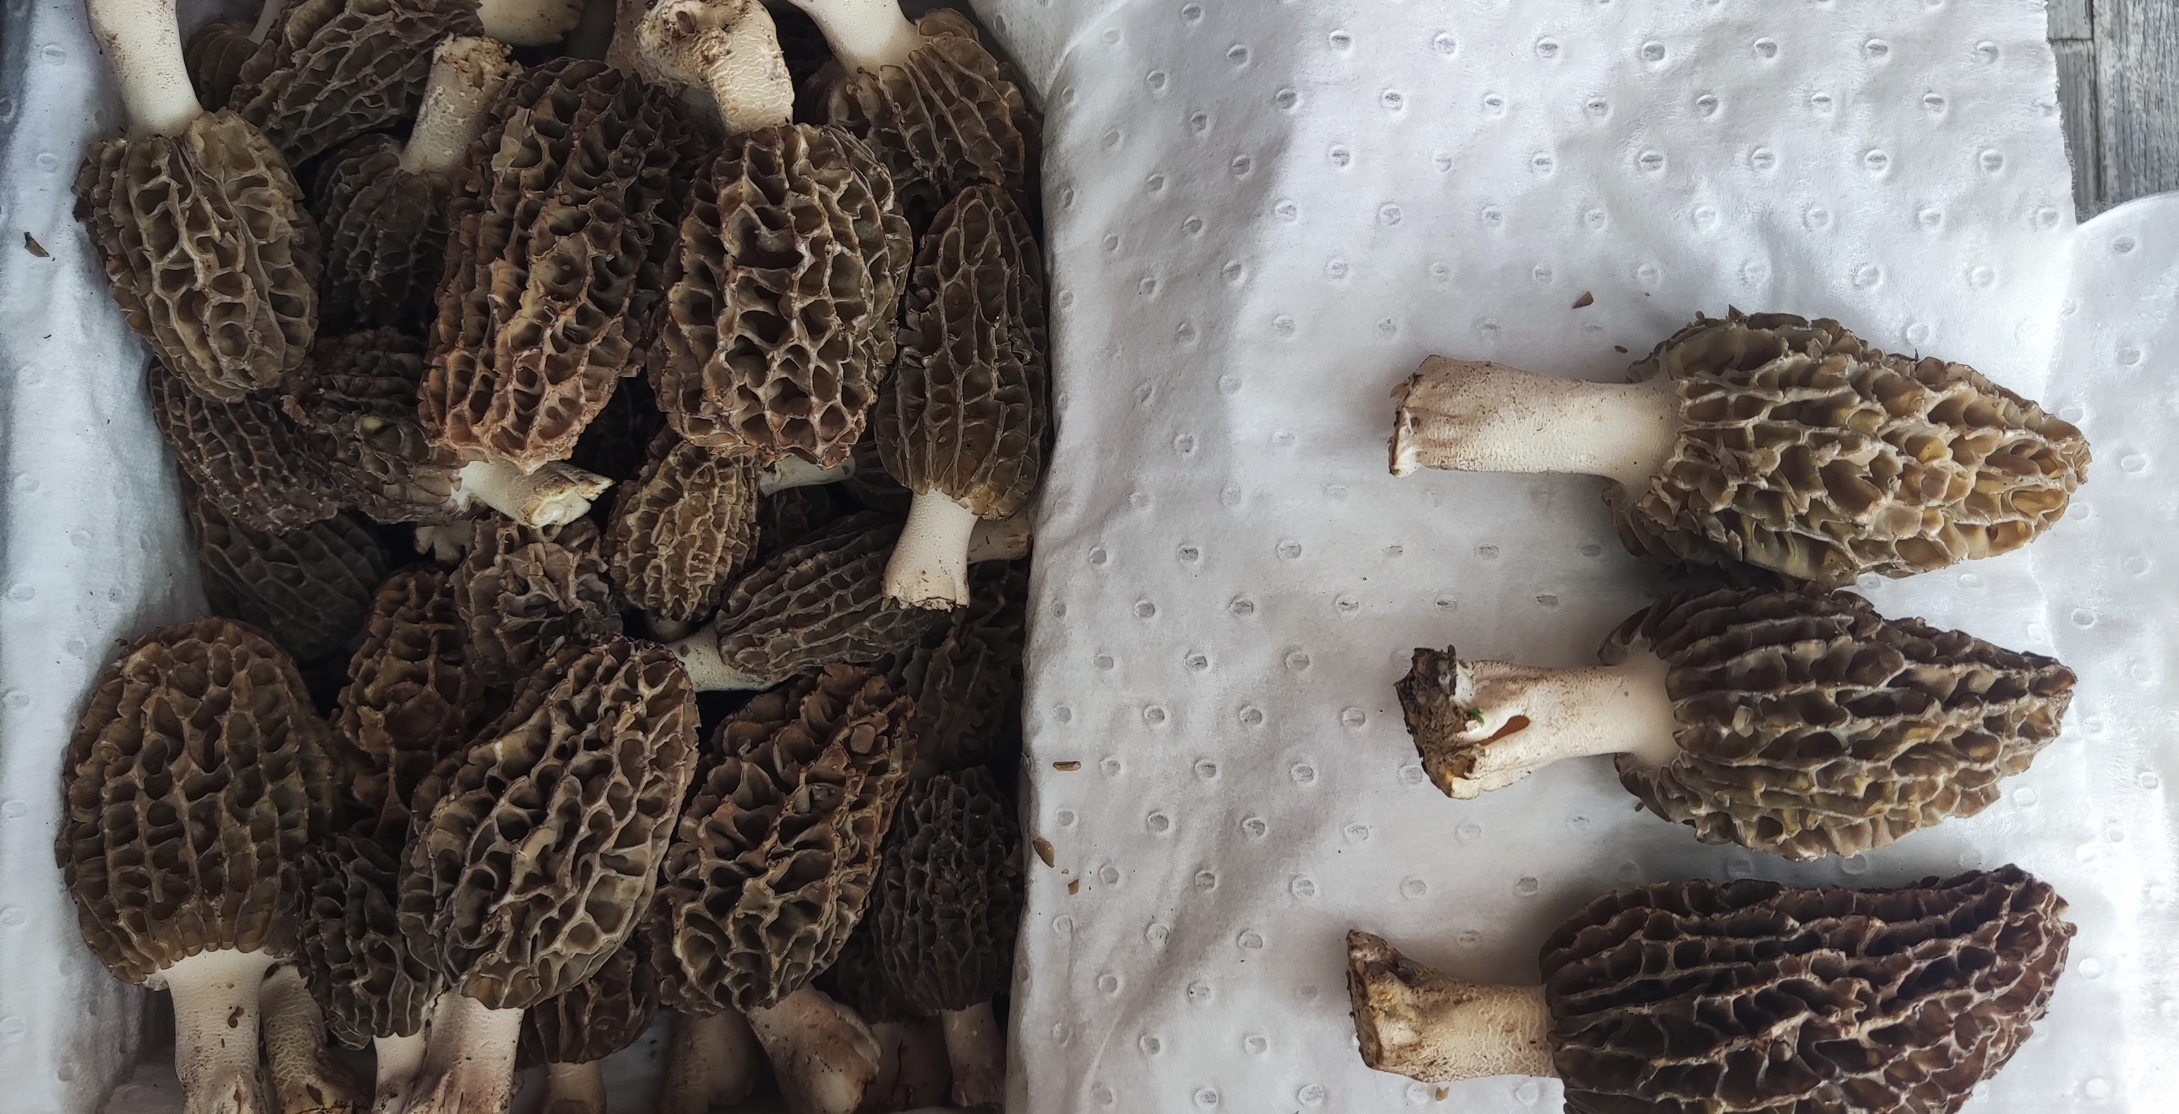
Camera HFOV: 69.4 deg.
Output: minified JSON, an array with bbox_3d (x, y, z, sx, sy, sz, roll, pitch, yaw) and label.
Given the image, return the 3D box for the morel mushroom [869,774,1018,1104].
[{"bbox_3d":[-0.032,0.086,0.355,0.035,0.035,0.079,-6,101,0],"label":"morel mushroom"}]

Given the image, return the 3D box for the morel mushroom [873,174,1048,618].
[{"bbox_3d":[-0.026,-0.032,0.315,0.033,0.033,0.085,7,90,0],"label":"morel mushroom"}]

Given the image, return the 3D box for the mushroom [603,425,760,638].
[{"bbox_3d":[-0.086,-0.005,0.330,0.030,0.030,0.051,16,101,0],"label":"mushroom"}]

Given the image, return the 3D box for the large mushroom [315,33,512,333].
[{"bbox_3d":[-0.157,-0.086,0.366,0.038,0.038,0.077,18,107,0],"label":"large mushroom"}]

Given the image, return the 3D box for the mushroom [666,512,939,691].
[{"bbox_3d":[-0.064,0.011,0.358,0.069,0.029,0.029,-26,90,-3],"label":"mushroom"}]

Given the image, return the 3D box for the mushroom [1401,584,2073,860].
[{"bbox_3d":[0.118,0.030,0.287,0.122,0.045,0.047,-2,90,-1],"label":"mushroom"}]

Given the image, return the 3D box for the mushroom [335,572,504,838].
[{"bbox_3d":[-0.150,0.036,0.348,0.039,0.039,0.074,5,96,0],"label":"mushroom"}]

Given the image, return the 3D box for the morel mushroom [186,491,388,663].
[{"bbox_3d":[-0.177,0.004,0.347,0.057,0.038,0.040,43,90,-6],"label":"morel mushroom"}]

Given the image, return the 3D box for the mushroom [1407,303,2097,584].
[{"bbox_3d":[0.135,-0.022,0.326,0.145,0.051,0.055,2,86,0],"label":"mushroom"}]

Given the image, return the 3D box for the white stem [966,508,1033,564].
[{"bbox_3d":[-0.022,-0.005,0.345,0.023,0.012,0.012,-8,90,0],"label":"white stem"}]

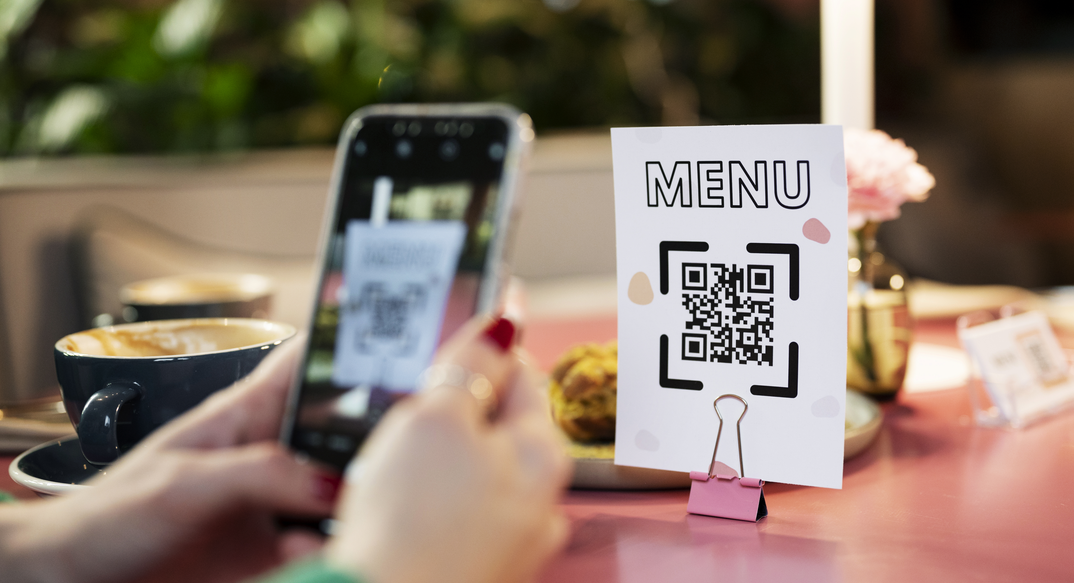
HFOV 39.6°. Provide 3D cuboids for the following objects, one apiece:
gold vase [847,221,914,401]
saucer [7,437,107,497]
[{"bbox_3d":[0.182,0.011,0.845,0.062,0.100,0.062,-2,8,0],"label":"gold vase"},{"bbox_3d":[-0.160,0.086,0.681,0.154,0.021,0.154,-2,8,0],"label":"saucer"}]

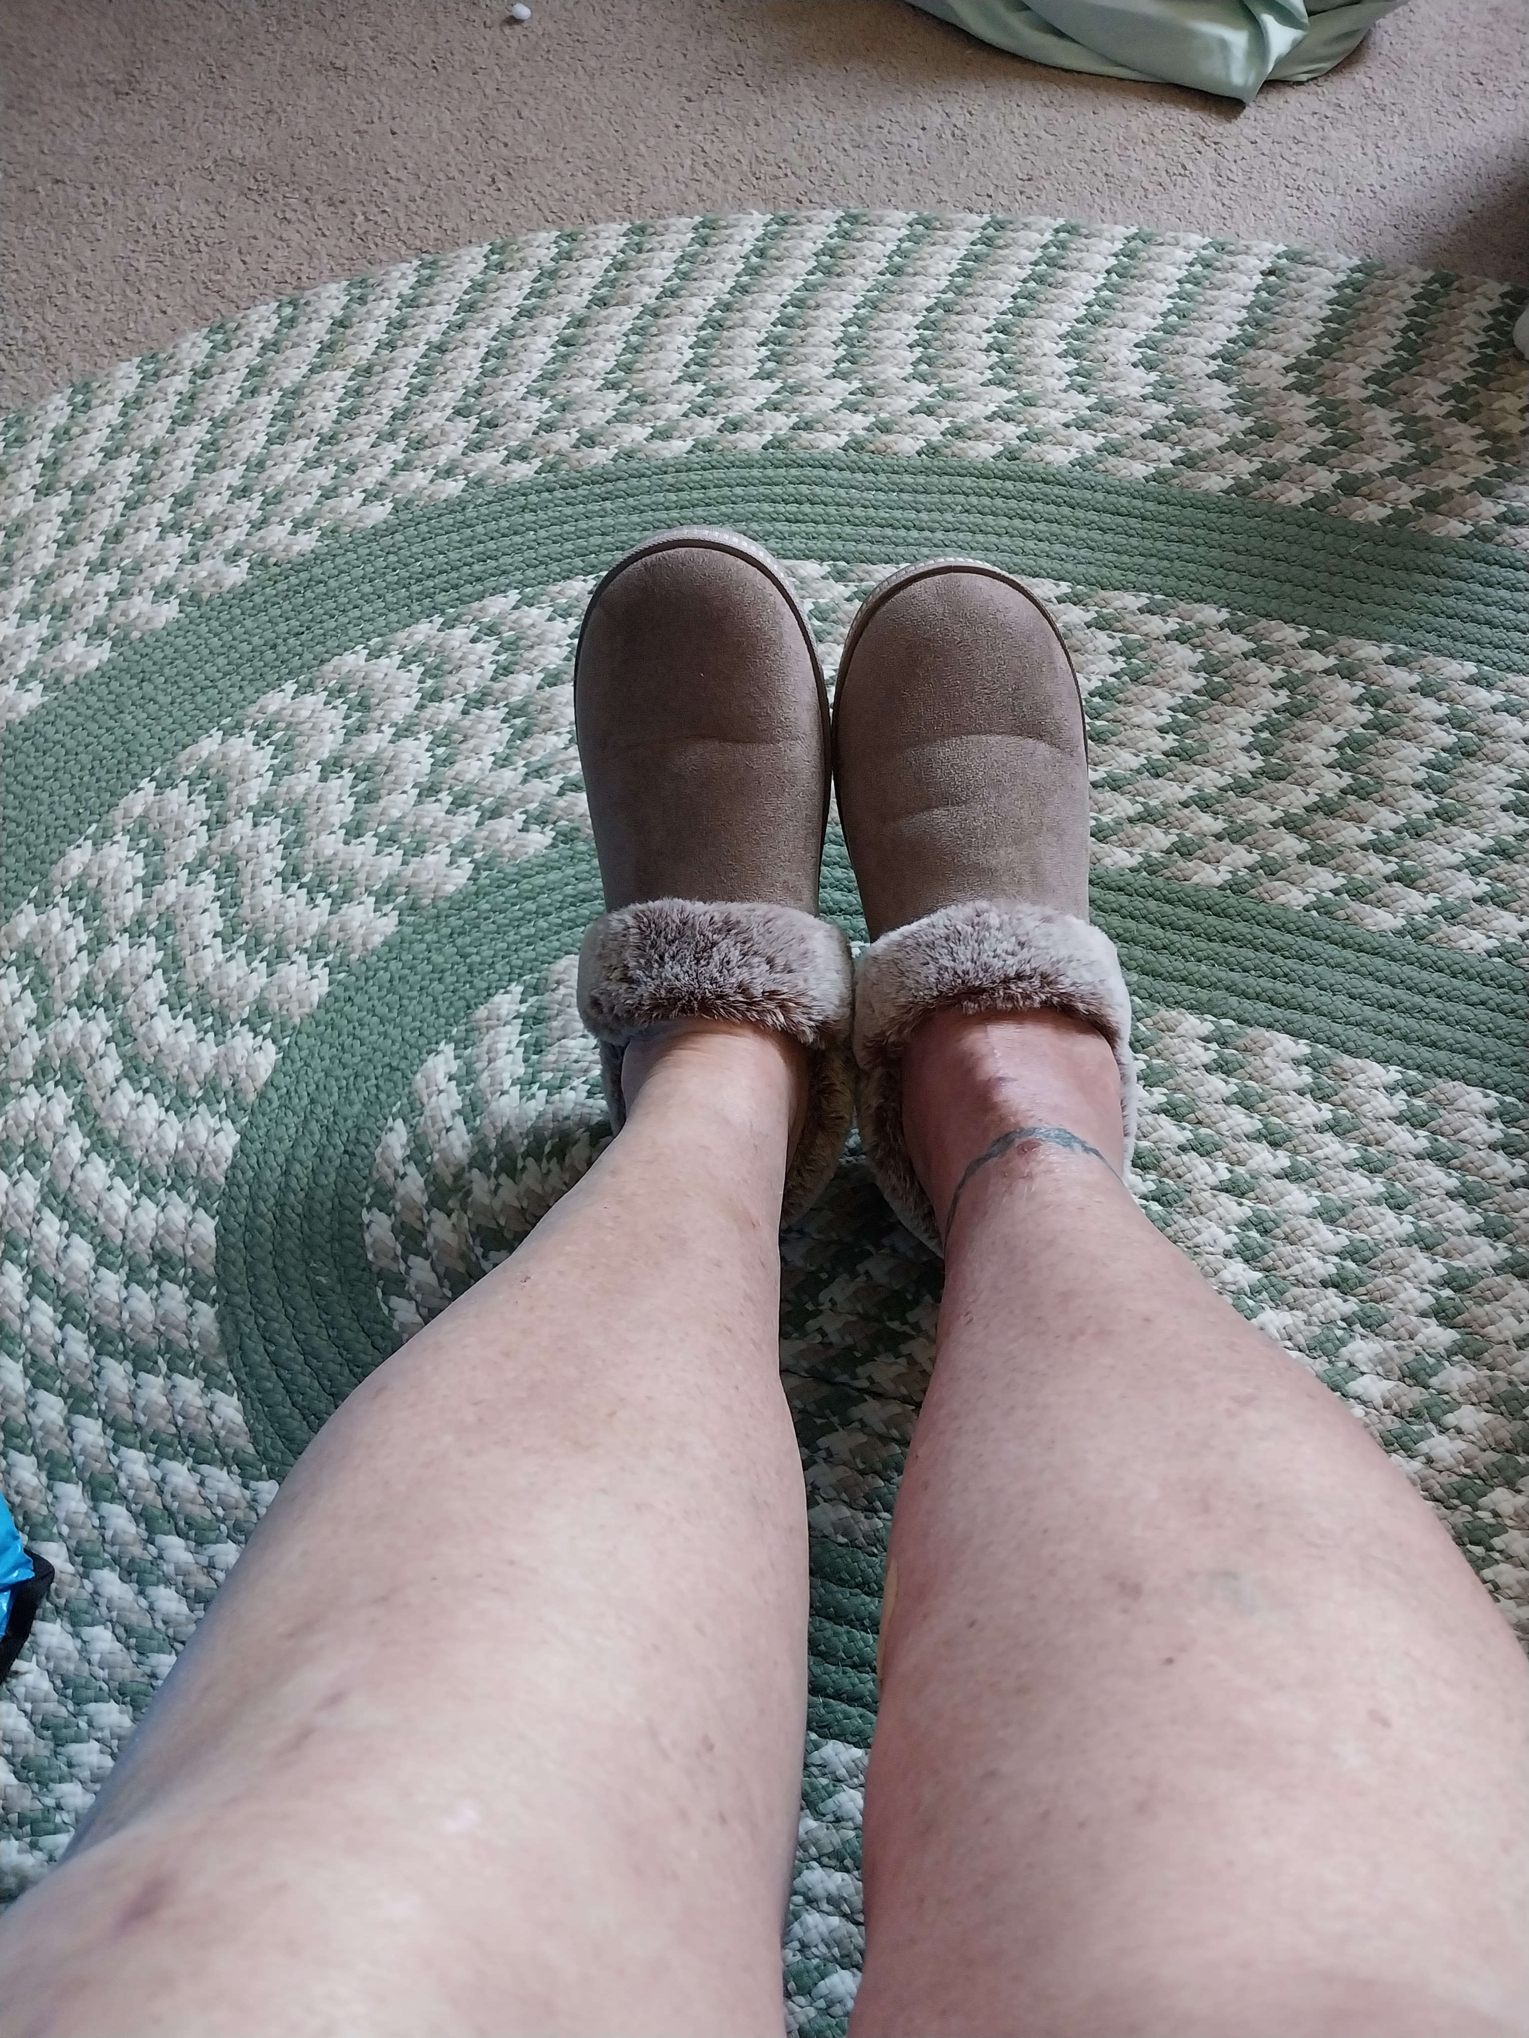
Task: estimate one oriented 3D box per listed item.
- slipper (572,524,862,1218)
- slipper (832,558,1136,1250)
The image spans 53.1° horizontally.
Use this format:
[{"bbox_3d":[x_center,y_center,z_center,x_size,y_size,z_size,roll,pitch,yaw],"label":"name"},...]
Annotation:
[{"bbox_3d":[-0.023,-0.061,0.633,0.113,0.115,0.285,-3,99,-1],"label":"slipper"},{"bbox_3d":[0.087,-0.049,0.622,0.113,0.115,0.285,-2,97,-1],"label":"slipper"}]

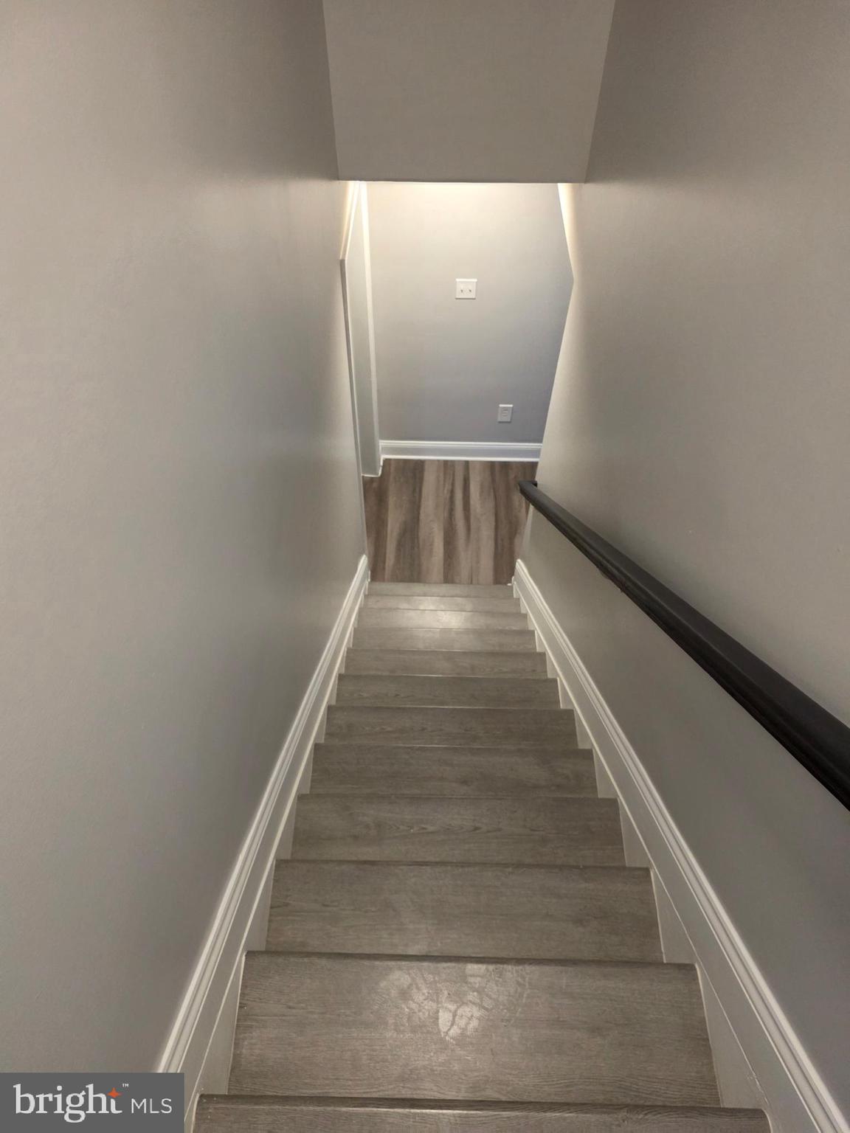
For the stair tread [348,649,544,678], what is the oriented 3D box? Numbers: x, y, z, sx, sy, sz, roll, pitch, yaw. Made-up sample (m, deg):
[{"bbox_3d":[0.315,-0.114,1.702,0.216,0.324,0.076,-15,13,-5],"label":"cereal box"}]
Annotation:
[{"bbox_3d":[0.087,0.460,3.083,0.842,0.035,0.240,1,56,0],"label":"stair tread"}]

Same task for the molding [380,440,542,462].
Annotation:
[{"bbox_3d":[0.244,-0.773,5.037,1.073,0.165,0.020,1,56,0],"label":"molding"}]

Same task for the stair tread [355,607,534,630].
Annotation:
[{"bbox_3d":[0.089,0.333,3.661,0.842,0.035,0.240,1,56,0],"label":"stair tread"}]

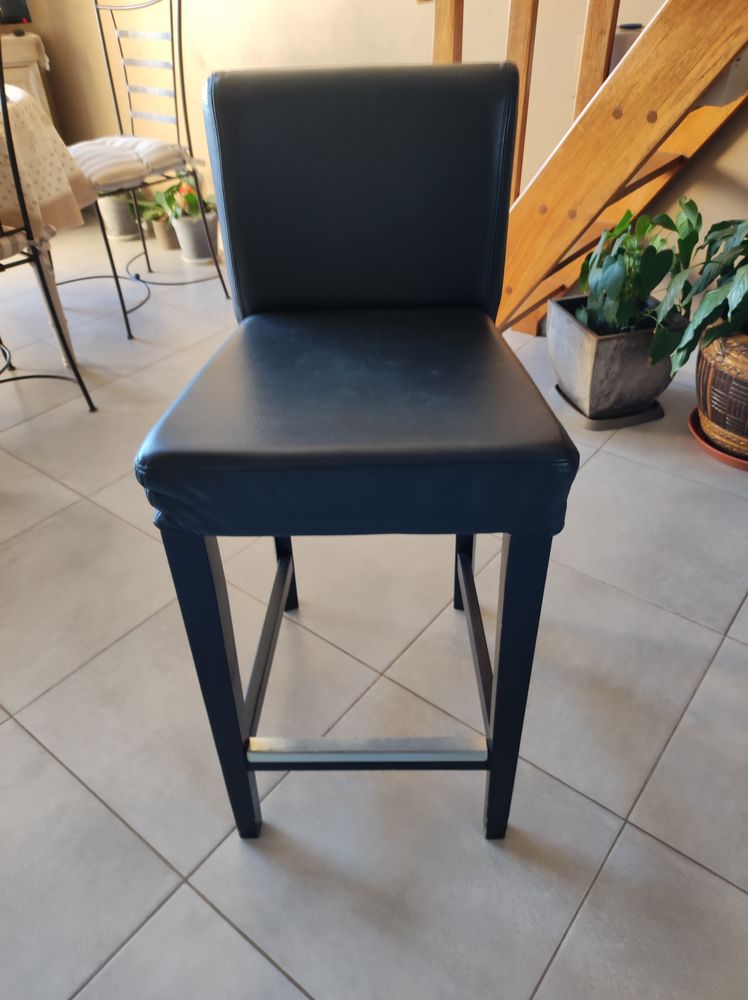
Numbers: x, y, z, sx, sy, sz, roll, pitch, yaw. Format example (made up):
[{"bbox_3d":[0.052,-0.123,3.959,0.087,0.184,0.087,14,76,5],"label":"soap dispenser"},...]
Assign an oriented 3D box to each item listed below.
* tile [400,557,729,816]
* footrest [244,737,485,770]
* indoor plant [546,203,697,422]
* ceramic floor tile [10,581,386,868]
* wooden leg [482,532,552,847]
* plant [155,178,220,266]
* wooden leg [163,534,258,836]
[{"bbox_3d":[0.329,0.282,1.300,0.445,0.010,0.445,24,44,31],"label":"tile"},{"bbox_3d":[-0.007,0.327,0.931,0.308,0.039,0.023,-1,37,2],"label":"footrest"},{"bbox_3d":[0.644,-0.492,1.873,0.286,0.527,0.282,-11,38,-11],"label":"indoor plant"},{"bbox_3d":[-0.298,0.342,1.251,0.445,0.010,0.445,24,44,31],"label":"ceramic floor tile"},{"bbox_3d":[0.159,0.241,0.876,0.041,0.572,0.043,-1,37,2],"label":"wooden leg"},{"bbox_3d":[-0.780,-1.190,3.056,0.250,0.317,0.232,-10,37,-10],"label":"plant"},{"bbox_3d":[-0.178,0.246,0.886,0.041,0.572,0.043,-1,37,2],"label":"wooden leg"}]

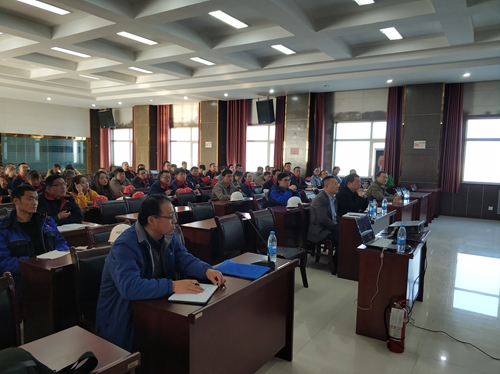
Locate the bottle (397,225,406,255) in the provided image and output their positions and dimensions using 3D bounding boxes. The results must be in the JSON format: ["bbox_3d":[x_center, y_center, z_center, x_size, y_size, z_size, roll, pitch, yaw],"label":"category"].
[{"bbox_3d":[1.264,0.433,3.229,0.067,0.232,0.067,4,5,32],"label":"bottle"}]

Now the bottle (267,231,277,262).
[{"bbox_3d":[0.168,0.448,2.928,0.066,0.229,0.066,1,5,0],"label":"bottle"}]

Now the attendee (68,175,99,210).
[{"bbox_3d":[-2.463,0.435,5.736,0.780,1.220,0.520,4,6,32],"label":"attendee"}]

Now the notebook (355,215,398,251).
[{"bbox_3d":[1.200,0.418,3.641,0.320,0.245,0.330,5,7,41],"label":"notebook"}]

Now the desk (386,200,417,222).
[{"bbox_3d":[2.577,0.655,6.907,0.465,0.770,1.210,4,6,32],"label":"desk"}]

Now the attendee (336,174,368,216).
[{"bbox_3d":[1.466,0.459,5.879,0.750,1.300,0.550,4,5,32],"label":"attendee"}]

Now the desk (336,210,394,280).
[{"bbox_3d":[1.681,0.759,5.501,0.465,0.770,1.230,4,6,32],"label":"desk"}]

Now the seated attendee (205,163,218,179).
[{"bbox_3d":[-1.106,-0.058,11.532,0.680,1.250,0.520,4,6,32],"label":"seated attendee"}]

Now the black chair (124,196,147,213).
[{"bbox_3d":[-1.508,0.609,5.826,0.580,0.930,0.460,4,6,32],"label":"black chair"}]

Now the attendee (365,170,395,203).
[{"bbox_3d":[2.390,0.372,7.071,0.800,1.300,0.580,4,6,32],"label":"attendee"}]

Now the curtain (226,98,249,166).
[{"bbox_3d":[-0.466,-1.664,13.654,0.860,2.750,0.200,4,6,32],"label":"curtain"}]

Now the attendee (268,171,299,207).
[{"bbox_3d":[0.612,0.402,6.553,0.680,1.240,0.540,4,6,32],"label":"attendee"}]

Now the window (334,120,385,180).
[{"bbox_3d":[3.414,-1.153,12.137,1.720,1.760,0.140,4,5,32],"label":"window"}]

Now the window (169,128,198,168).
[{"bbox_3d":[-2.654,-1.569,15.896,1.650,1.750,0.140,4,5,32],"label":"window"}]

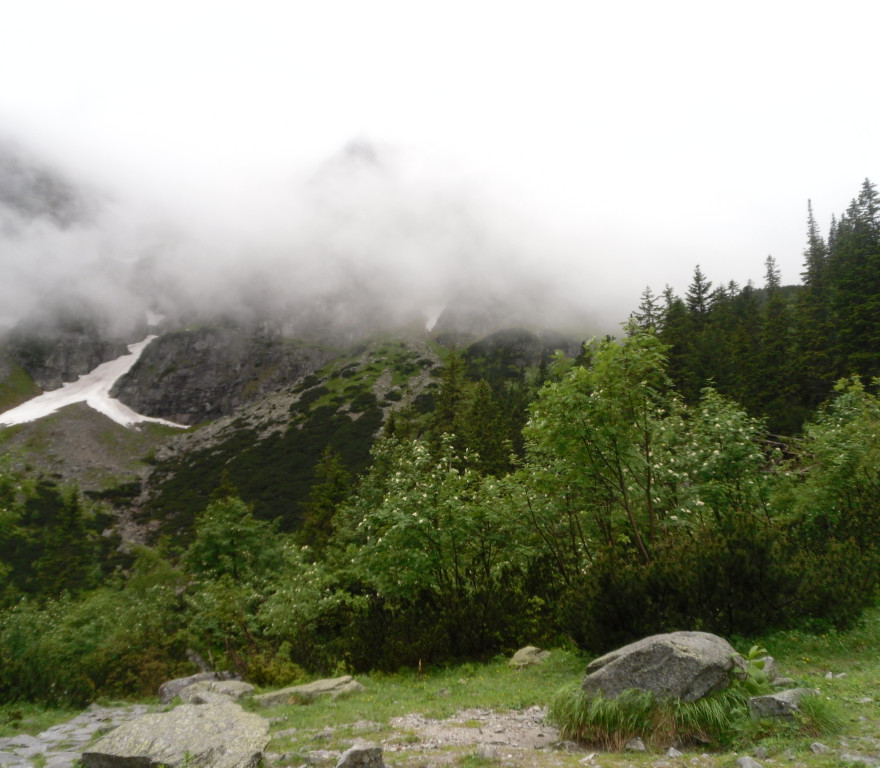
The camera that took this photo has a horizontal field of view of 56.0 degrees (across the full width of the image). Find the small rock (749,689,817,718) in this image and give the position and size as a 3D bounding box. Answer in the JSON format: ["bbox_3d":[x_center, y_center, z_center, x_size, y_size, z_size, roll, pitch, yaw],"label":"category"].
[{"bbox_3d":[2.812,2.631,6.800,0.500,0.230,0.400,0,-7,0],"label":"small rock"}]

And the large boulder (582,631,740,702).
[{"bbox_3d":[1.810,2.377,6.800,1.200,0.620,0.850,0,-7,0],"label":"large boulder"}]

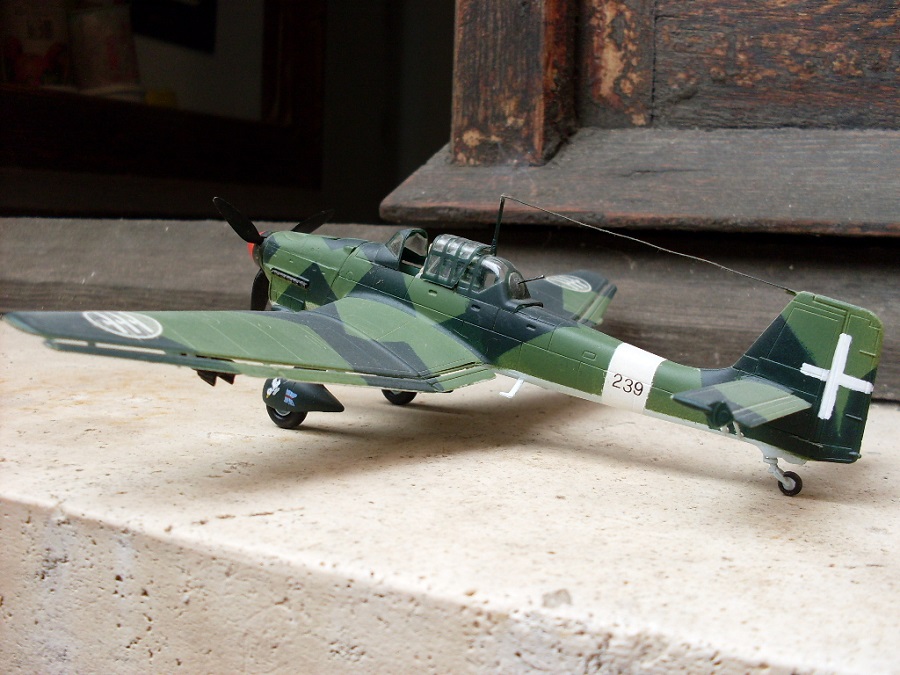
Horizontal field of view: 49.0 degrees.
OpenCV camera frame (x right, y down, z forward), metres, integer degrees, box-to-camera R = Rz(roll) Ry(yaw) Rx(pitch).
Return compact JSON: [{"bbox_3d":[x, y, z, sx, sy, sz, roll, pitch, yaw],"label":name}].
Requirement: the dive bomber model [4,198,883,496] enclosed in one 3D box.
[{"bbox_3d":[0.010,-0.003,0.208,0.153,0.053,0.192,6,8,35],"label":"dive bomber model"}]

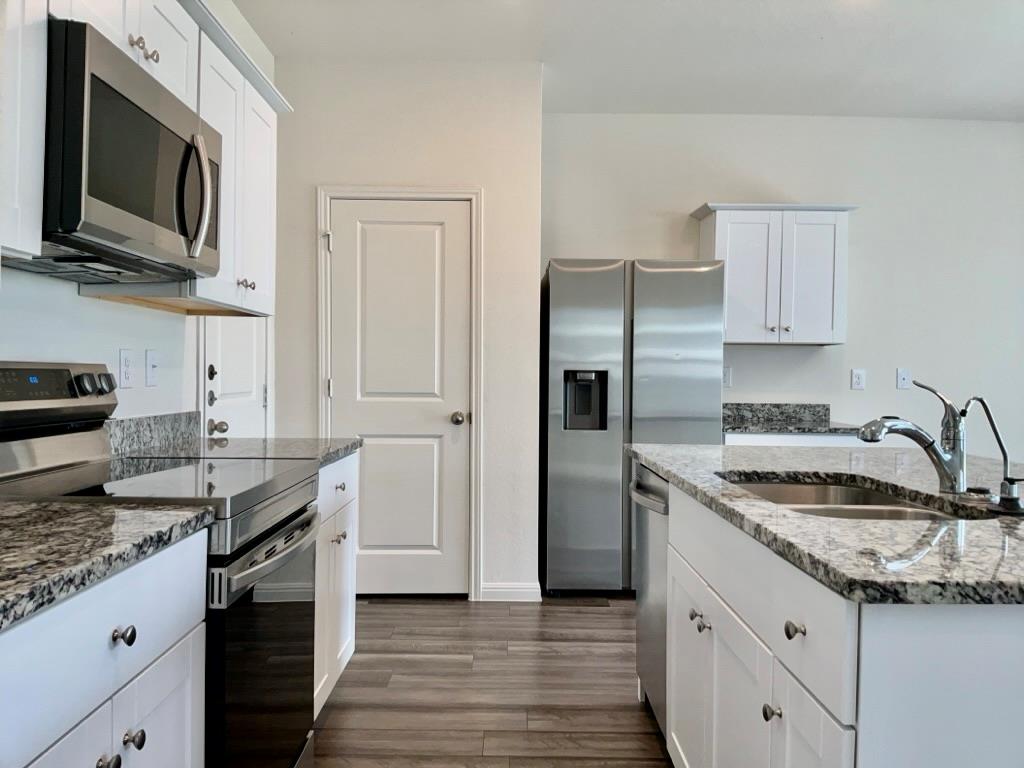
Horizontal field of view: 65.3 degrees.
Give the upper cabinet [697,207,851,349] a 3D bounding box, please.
[{"bbox_3d":[1.530,-0.620,4.693,0.855,0.780,0.384,1,0,0],"label":"upper cabinet"}]

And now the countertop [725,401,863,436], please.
[{"bbox_3d":[1.537,0.191,4.563,0.820,0.136,0.645,1,0,0],"label":"countertop"}]

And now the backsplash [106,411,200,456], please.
[{"bbox_3d":[-1.190,0.158,2.658,0.022,0.102,0.733,1,0,0],"label":"backsplash"}]

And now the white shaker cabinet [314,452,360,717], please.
[{"bbox_3d":[-0.891,0.662,2.659,0.620,0.832,0.690,1,0,0],"label":"white shaker cabinet"}]

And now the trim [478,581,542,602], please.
[{"bbox_3d":[-0.003,1.072,4.119,0.313,0.093,0.018,1,0,0],"label":"trim"}]

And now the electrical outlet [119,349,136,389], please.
[{"bbox_3d":[-1.194,-0.048,2.478,0.010,0.118,0.085,1,0,0],"label":"electrical outlet"}]

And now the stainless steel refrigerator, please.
[{"bbox_3d":[0.646,0.237,4.494,0.905,1.772,0.715,1,0,0],"label":"stainless steel refrigerator"}]

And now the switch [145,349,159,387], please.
[{"bbox_3d":[-1.194,-0.050,2.645,0.010,0.117,0.080,1,0,0],"label":"switch"}]

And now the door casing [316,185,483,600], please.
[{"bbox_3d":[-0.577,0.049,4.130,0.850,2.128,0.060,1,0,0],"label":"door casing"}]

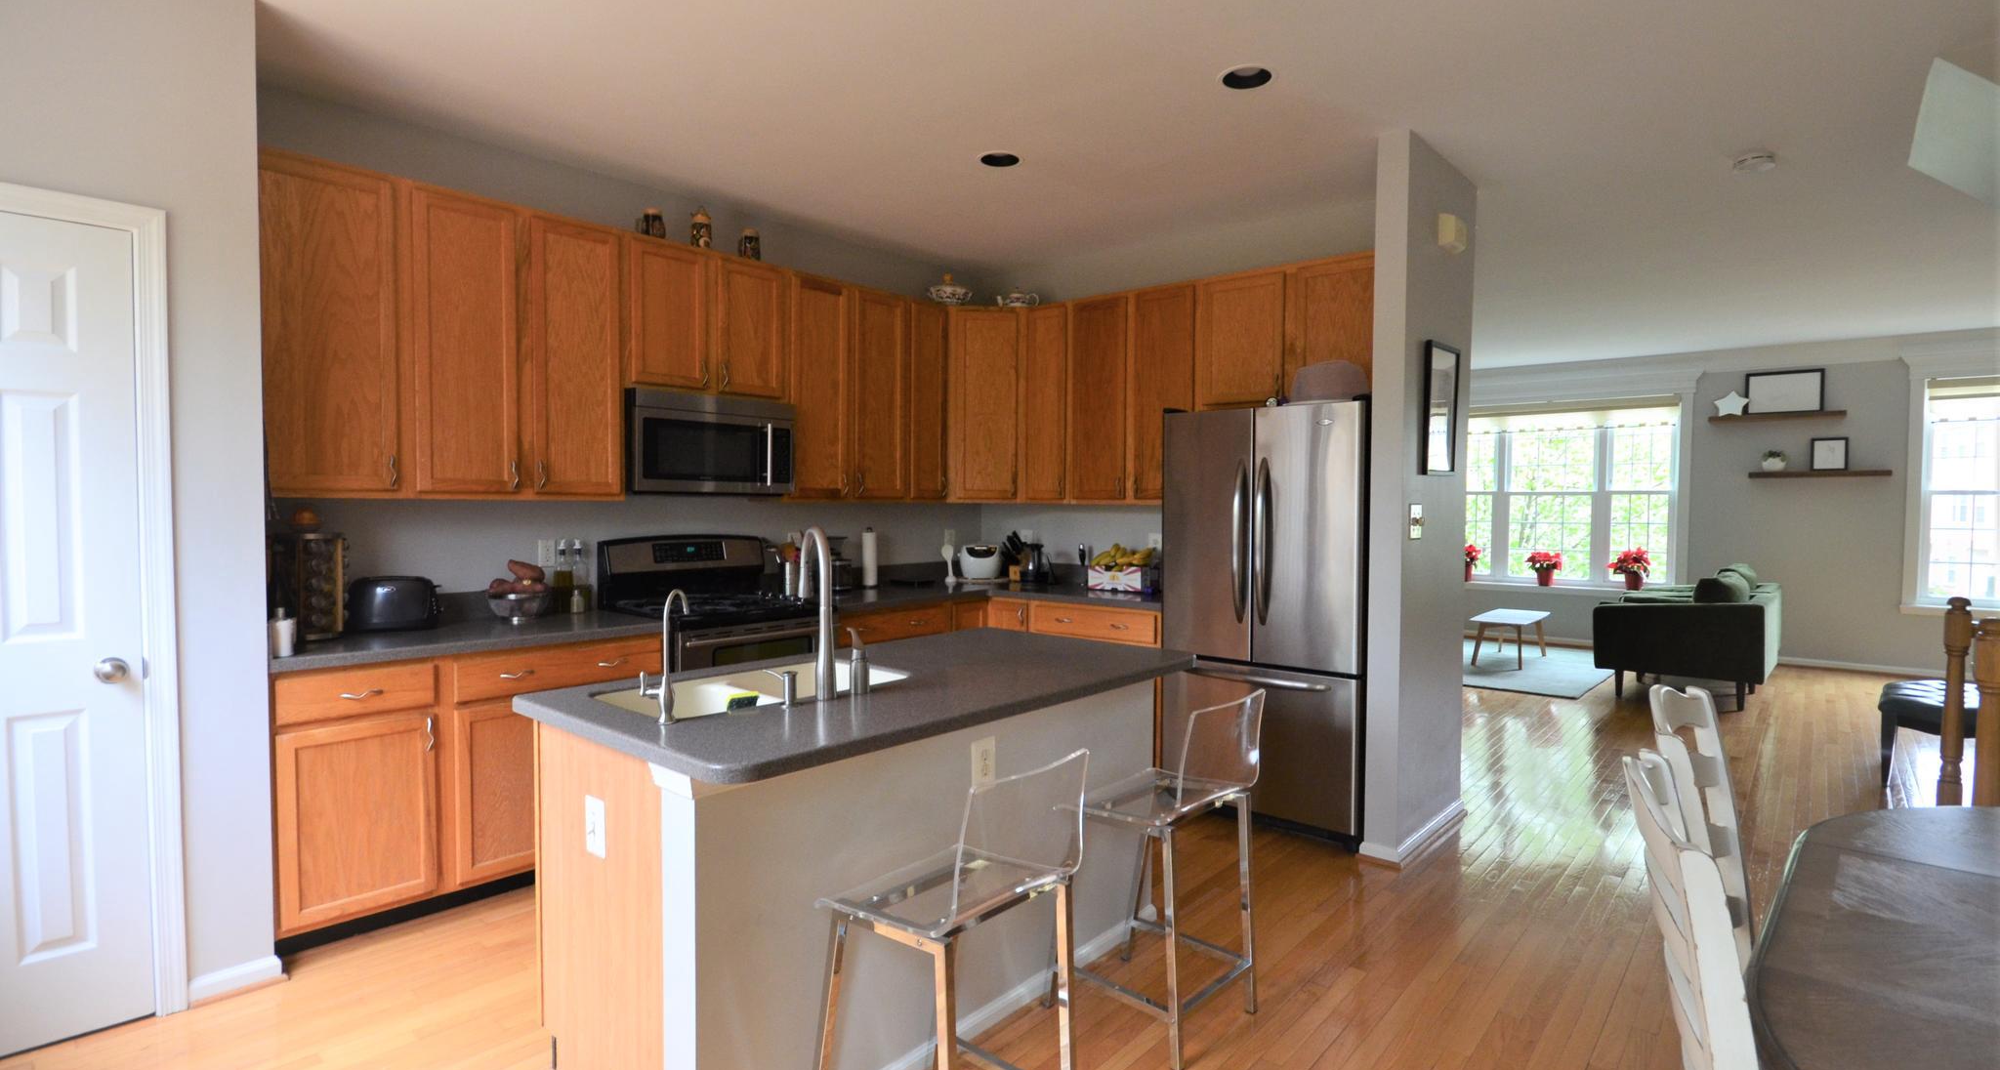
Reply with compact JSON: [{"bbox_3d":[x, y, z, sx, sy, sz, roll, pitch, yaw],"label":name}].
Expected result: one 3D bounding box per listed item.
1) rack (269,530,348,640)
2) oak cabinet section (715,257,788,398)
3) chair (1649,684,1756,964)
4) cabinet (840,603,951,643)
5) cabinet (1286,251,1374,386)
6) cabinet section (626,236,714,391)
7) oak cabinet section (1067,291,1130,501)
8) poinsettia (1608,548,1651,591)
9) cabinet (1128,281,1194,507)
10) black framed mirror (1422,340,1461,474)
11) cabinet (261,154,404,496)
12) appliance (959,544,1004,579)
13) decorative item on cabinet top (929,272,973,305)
[{"bbox_3d":[-2.262,0.168,2.766,0.180,0.345,0.180,-1,2,-45],"label":"rack"},{"bbox_3d":[-1.232,-0.923,3.862,0.330,0.596,0.372,2,3,42],"label":"oak cabinet section"},{"bbox_3d":[1.323,0.810,1.250,0.530,1.020,0.460,2,3,44],"label":"chair"},{"bbox_3d":[-0.701,0.774,4.174,0.620,0.885,0.695,2,3,45],"label":"cabinet"},{"bbox_3d":[1.575,-0.900,3.722,0.440,0.614,0.345,2,2,35],"label":"cabinet"},{"bbox_3d":[-1.487,-0.914,3.581,0.330,0.596,0.389,2,3,42],"label":"cabinet section"},{"bbox_3d":[0.616,-0.700,4.507,0.403,1.062,0.330,2,3,42],"label":"oak cabinet section"},{"bbox_3d":[5.896,0.321,7.777,0.330,0.390,0.330,2,2,35],"label":"poinsettia"},{"bbox_3d":[0.892,-0.691,4.211,0.360,1.069,0.345,2,2,35],"label":"cabinet"},{"bbox_3d":[1.738,-0.488,3.270,0.030,0.500,0.350,4,5,44],"label":"black framed mirror"},{"bbox_3d":[-2.269,-0.651,2.763,0.340,1.069,0.425,2,3,45],"label":"cabinet"},{"bbox_3d":[-0.111,0.156,4.906,0.250,0.210,0.300,0,2,-5],"label":"appliance"},{"bbox_3d":[-0.275,-1.394,4.692,0.250,0.200,0.210,0,2,0],"label":"decorative item on cabinet top"}]

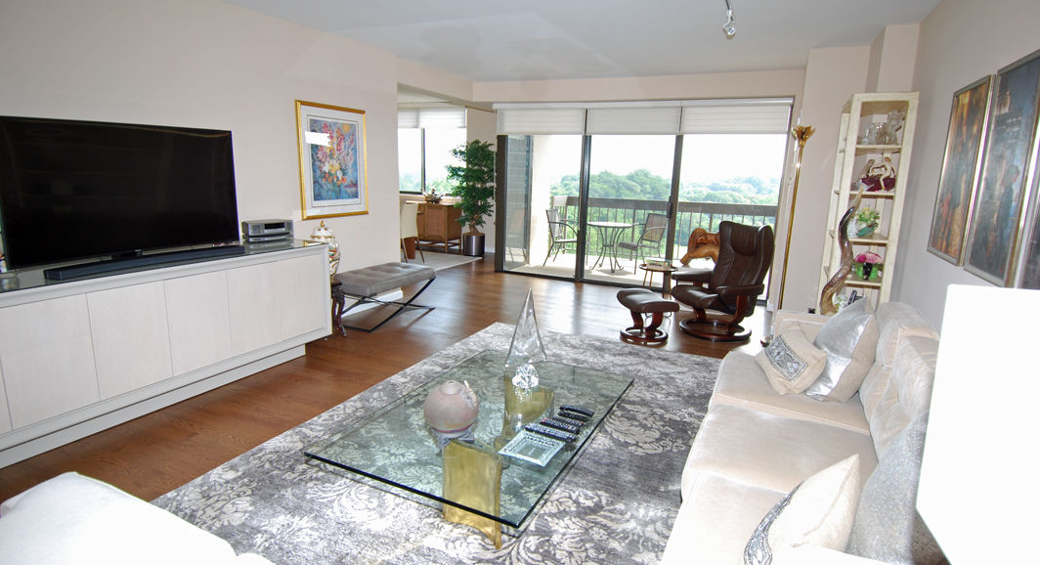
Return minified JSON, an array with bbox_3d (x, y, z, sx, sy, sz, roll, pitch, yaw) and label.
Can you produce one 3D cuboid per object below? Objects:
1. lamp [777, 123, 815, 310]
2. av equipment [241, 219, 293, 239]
[{"bbox_3d":[2.252,-0.361,4.367,0.250,1.830,0.250,7,13,25],"label":"lamp"},{"bbox_3d":[-1.951,-0.391,3.983,0.210,0.145,0.360,7,13,25],"label":"av equipment"}]

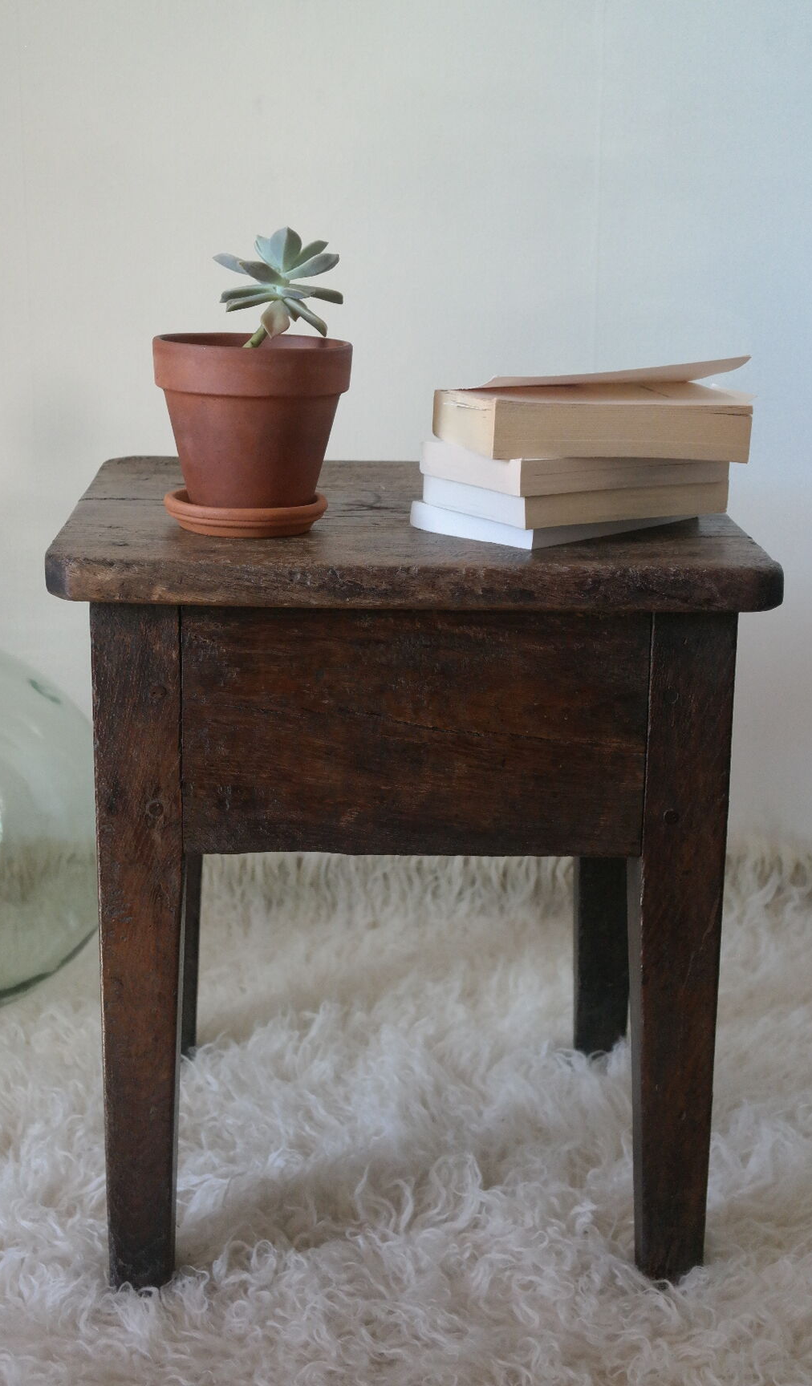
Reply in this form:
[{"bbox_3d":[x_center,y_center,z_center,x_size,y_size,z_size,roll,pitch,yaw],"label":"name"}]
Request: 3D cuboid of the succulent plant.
[{"bbox_3d":[-0.090,-0.284,1.450,0.089,0.092,0.088,1,15,0],"label":"succulent plant"}]

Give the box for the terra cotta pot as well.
[{"bbox_3d":[-0.109,-0.187,1.457,0.140,0.128,0.140,1,15,0],"label":"terra cotta pot"}]

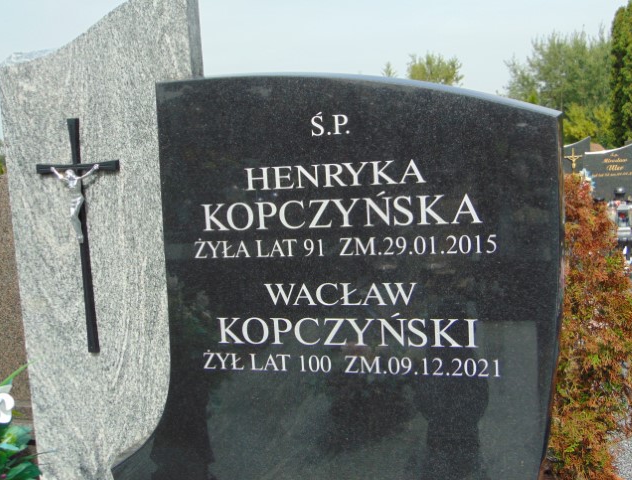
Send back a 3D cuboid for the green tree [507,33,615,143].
[{"bbox_3d":[9.572,-5.805,28.000,4.600,4.800,4.300,0,9,19],"label":"green tree"}]

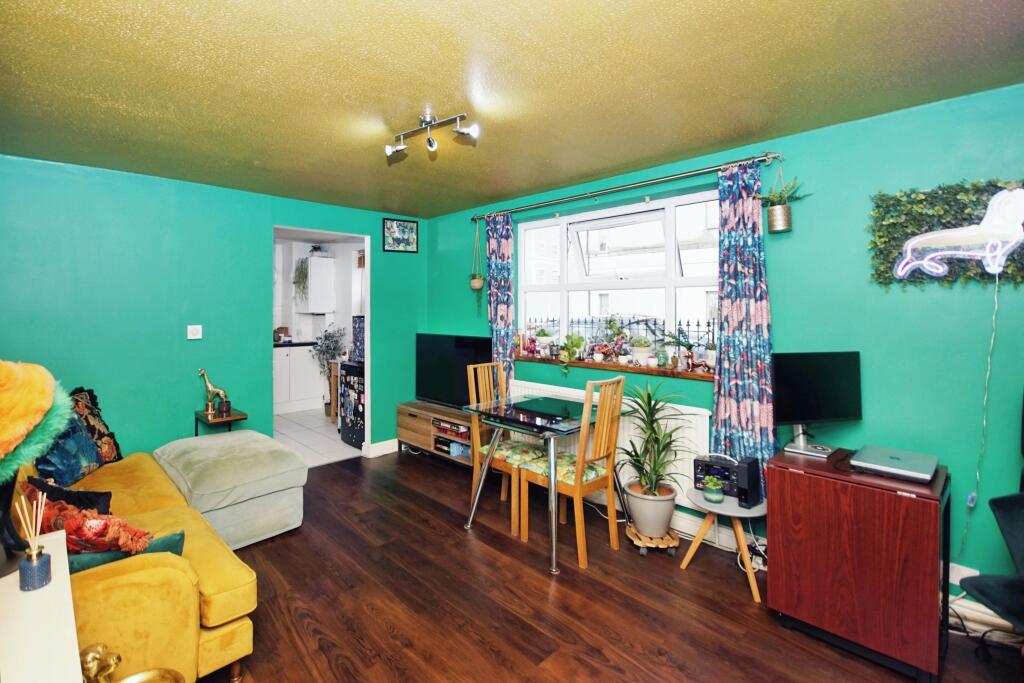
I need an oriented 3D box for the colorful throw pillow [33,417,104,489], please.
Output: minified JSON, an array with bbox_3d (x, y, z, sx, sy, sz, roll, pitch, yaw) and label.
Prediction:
[{"bbox_3d":[-2.575,0.642,2.500,0.150,0.410,0.420,-26,6,-7],"label":"colorful throw pillow"}]

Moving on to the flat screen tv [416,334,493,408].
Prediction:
[{"bbox_3d":[-0.590,0.290,4.115,1.130,0.680,0.080,2,4,44],"label":"flat screen tv"}]

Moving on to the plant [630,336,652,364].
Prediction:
[{"bbox_3d":[0.887,0.067,2.922,0.144,0.203,0.144,4,7,43],"label":"plant"}]

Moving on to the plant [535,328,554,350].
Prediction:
[{"bbox_3d":[0.271,-0.002,3.554,0.167,0.205,0.167,0,5,0],"label":"plant"}]

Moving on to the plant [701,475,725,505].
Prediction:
[{"bbox_3d":[1.083,0.788,2.300,0.115,0.145,0.115,2,4,44],"label":"plant"}]

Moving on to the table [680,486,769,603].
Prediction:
[{"bbox_3d":[1.129,1.034,2.243,0.410,0.440,0.410,4,7,43],"label":"table"}]

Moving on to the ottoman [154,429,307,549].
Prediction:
[{"bbox_3d":[-1.957,0.991,2.966,0.950,0.460,0.640,2,4,44],"label":"ottoman"}]

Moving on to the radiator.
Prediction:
[{"bbox_3d":[0.584,0.654,3.030,1.585,0.610,0.110,4,7,43],"label":"radiator"}]

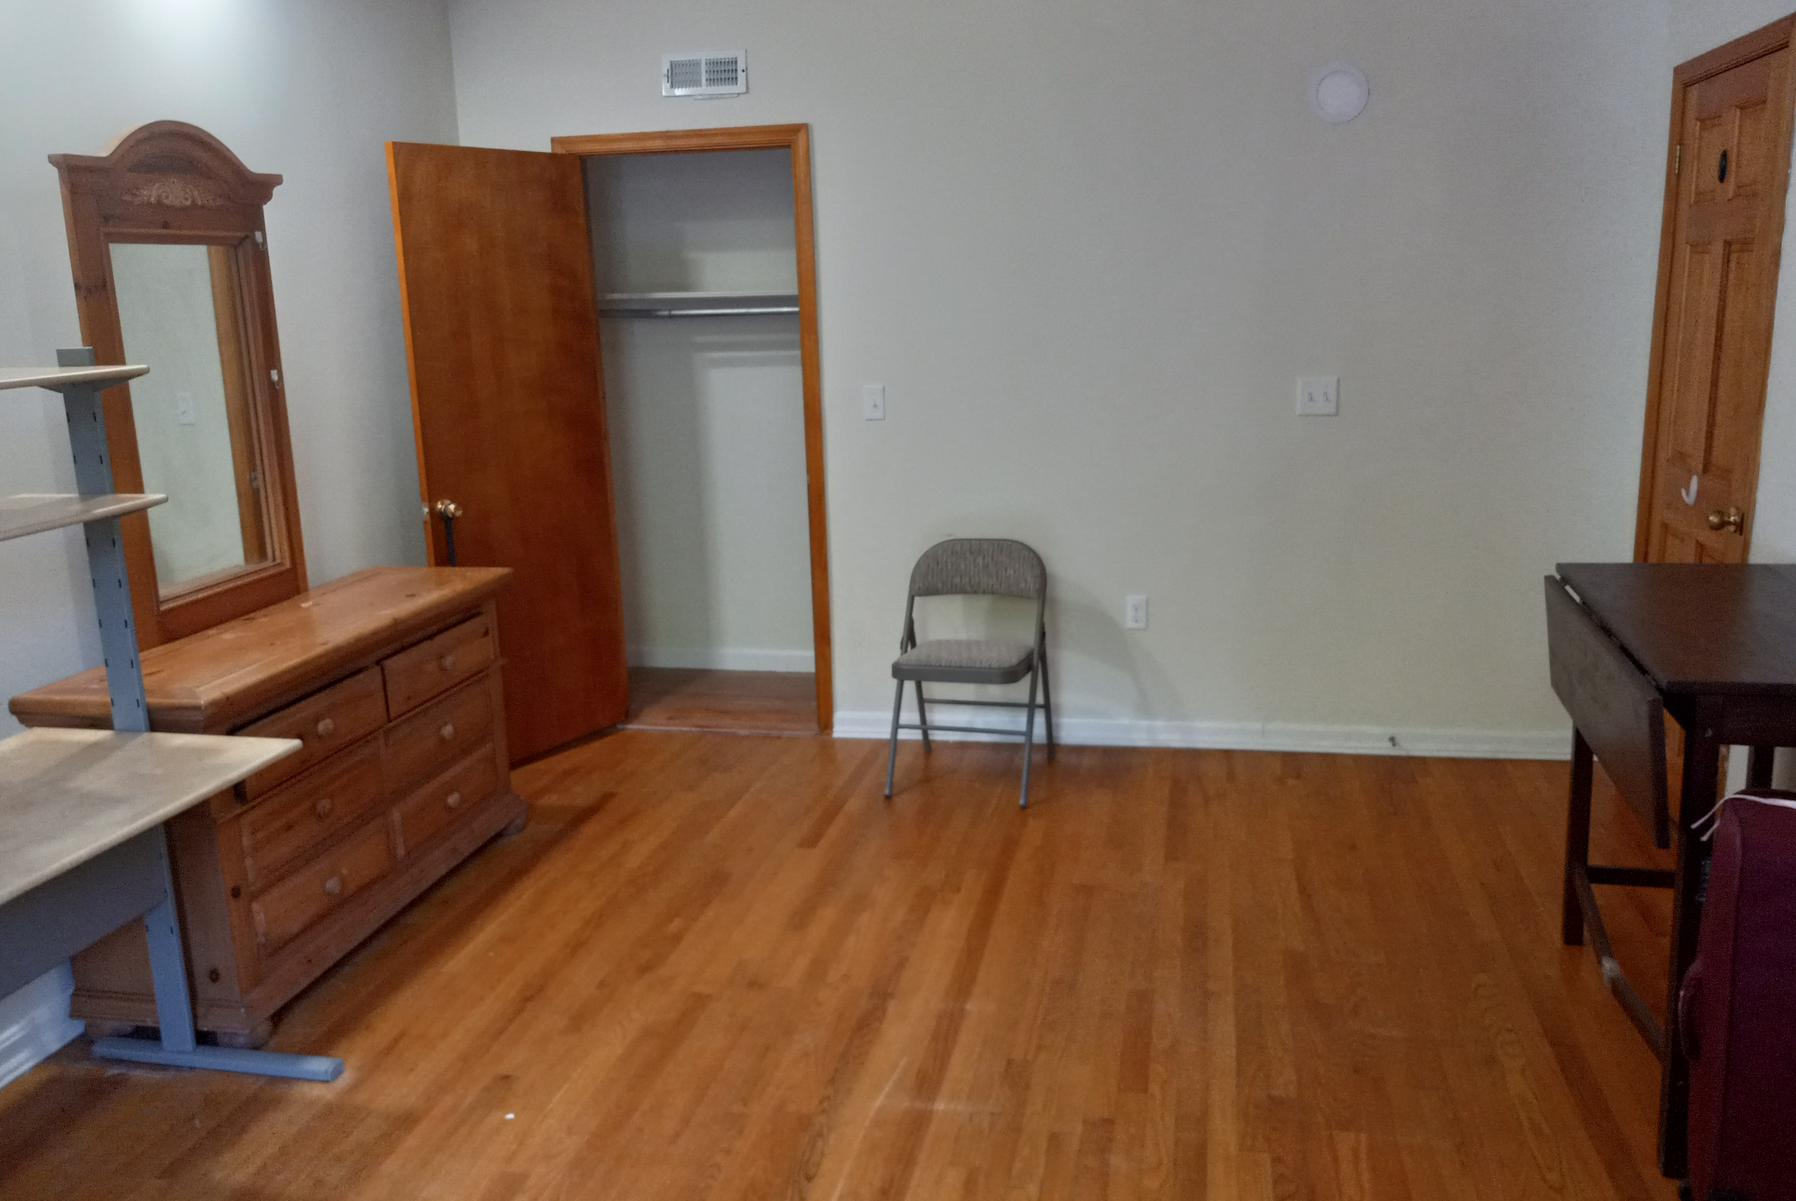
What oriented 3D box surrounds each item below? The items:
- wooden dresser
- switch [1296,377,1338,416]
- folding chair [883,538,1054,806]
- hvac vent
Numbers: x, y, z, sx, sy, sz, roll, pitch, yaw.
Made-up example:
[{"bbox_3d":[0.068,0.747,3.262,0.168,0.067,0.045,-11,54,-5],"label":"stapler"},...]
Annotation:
[{"bbox_3d":[-1.453,0.437,3.536,0.445,0.790,1.270,1,13,13],"label":"wooden dresser"},{"bbox_3d":[1.306,-0.632,4.355,0.120,0.117,0.012,1,13,11],"label":"switch"},{"bbox_3d":[0.233,0.206,4.418,0.452,0.740,0.475,2,14,17],"label":"folding chair"},{"bbox_3d":[-0.620,-1.681,4.472,0.282,0.130,0.025,1,13,11],"label":"hvac vent"}]

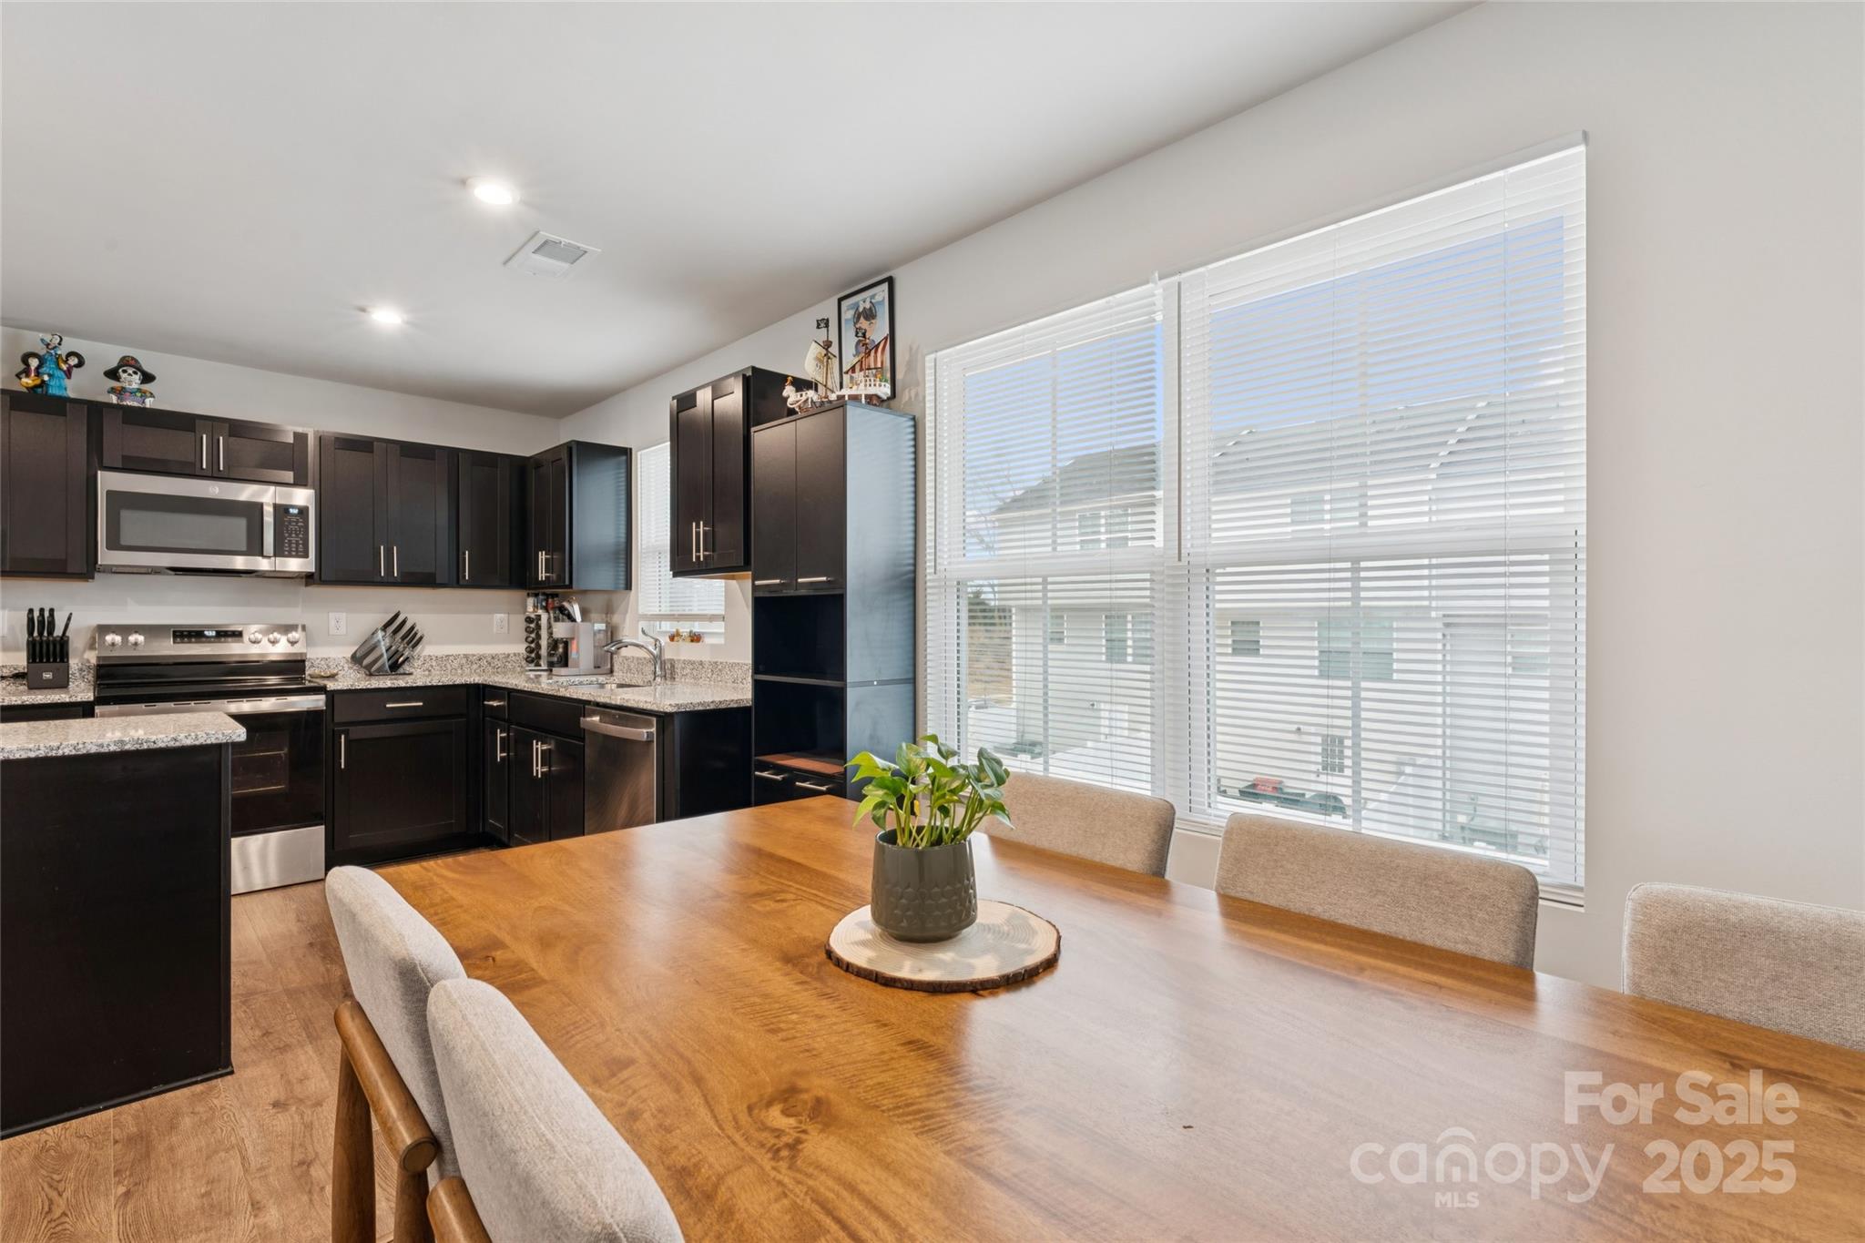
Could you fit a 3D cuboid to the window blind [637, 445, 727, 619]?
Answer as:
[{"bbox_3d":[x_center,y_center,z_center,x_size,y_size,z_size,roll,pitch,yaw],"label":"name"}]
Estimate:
[{"bbox_3d":[-1.255,-0.461,4.130,0.055,0.902,0.902,0,0,-45],"label":"window blind"}]

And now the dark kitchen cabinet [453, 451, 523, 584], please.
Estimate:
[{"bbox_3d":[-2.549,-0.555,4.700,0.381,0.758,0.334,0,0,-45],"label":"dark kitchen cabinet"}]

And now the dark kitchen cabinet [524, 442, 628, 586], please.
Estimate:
[{"bbox_3d":[-2.010,-0.566,4.660,0.324,0.768,0.685,0,0,-45],"label":"dark kitchen cabinet"}]

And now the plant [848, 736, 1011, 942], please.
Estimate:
[{"bbox_3d":[-0.005,0.285,1.106,0.215,0.268,0.205,0,0,0],"label":"plant"}]

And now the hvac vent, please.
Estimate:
[{"bbox_3d":[-1.312,-1.258,2.859,0.204,0.020,0.350,0,0,-45],"label":"hvac vent"}]

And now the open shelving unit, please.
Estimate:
[{"bbox_3d":[-0.369,0.239,2.985,0.304,1.901,0.558,0,0,-45],"label":"open shelving unit"}]

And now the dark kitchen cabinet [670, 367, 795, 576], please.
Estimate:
[{"bbox_3d":[-0.787,-0.562,3.397,0.321,0.765,0.618,0,0,-45],"label":"dark kitchen cabinet"}]

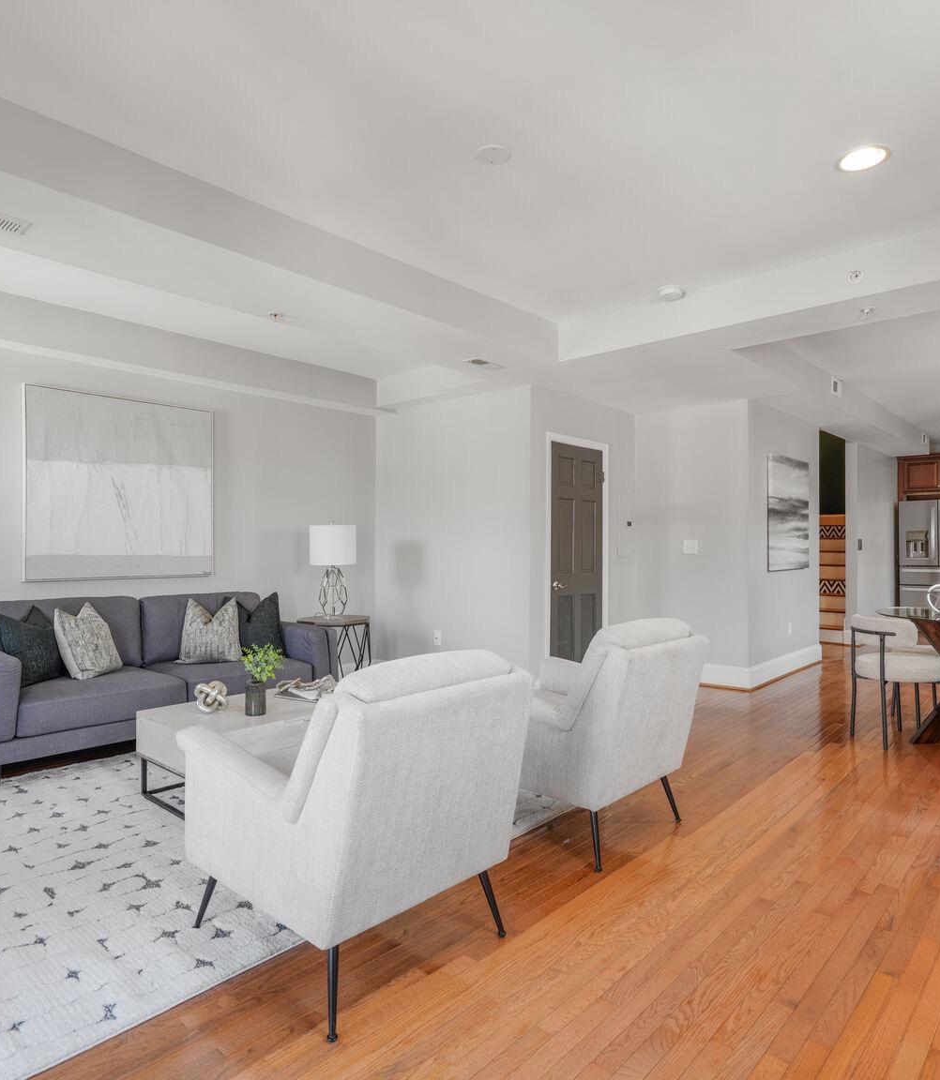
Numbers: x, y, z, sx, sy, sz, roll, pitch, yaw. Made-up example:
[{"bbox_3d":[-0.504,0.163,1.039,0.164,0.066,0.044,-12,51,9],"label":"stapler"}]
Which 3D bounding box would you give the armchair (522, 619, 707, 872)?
[{"bbox_3d":[0.471,0.771,3.078,0.850,0.890,0.730,0,-1,42],"label":"armchair"}]

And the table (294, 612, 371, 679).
[{"bbox_3d":[-1.031,0.919,5.460,0.575,0.630,0.575,0,-1,42],"label":"table"}]

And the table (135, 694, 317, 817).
[{"bbox_3d":[-0.914,1.007,3.559,0.670,0.400,1.160,0,-1,42],"label":"table"}]

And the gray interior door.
[{"bbox_3d":[0.857,0.239,5.790,0.050,2.020,0.765,0,-1,42],"label":"gray interior door"}]

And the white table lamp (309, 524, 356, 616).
[{"bbox_3d":[-1.111,0.239,5.846,0.375,0.765,0.375,0,-1,0],"label":"white table lamp"}]

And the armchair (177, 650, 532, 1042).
[{"bbox_3d":[-0.343,0.767,2.170,0.860,0.875,0.730,0,-1,42],"label":"armchair"}]

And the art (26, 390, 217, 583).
[{"bbox_3d":[-2.333,-0.345,4.906,0.040,1.225,1.240,0,-1,42],"label":"art"}]

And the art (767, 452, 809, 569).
[{"bbox_3d":[2.950,-0.234,6.651,0.040,1.020,1.110,0,-1,42],"label":"art"}]

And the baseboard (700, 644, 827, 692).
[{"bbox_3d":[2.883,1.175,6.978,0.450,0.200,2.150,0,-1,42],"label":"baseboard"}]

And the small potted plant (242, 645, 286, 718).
[{"bbox_3d":[-1.002,0.657,3.412,0.200,0.335,0.200,0,-1,42],"label":"small potted plant"}]

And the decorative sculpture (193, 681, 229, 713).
[{"bbox_3d":[-1.212,0.738,3.345,0.145,0.135,0.150,0,-1,42],"label":"decorative sculpture"}]

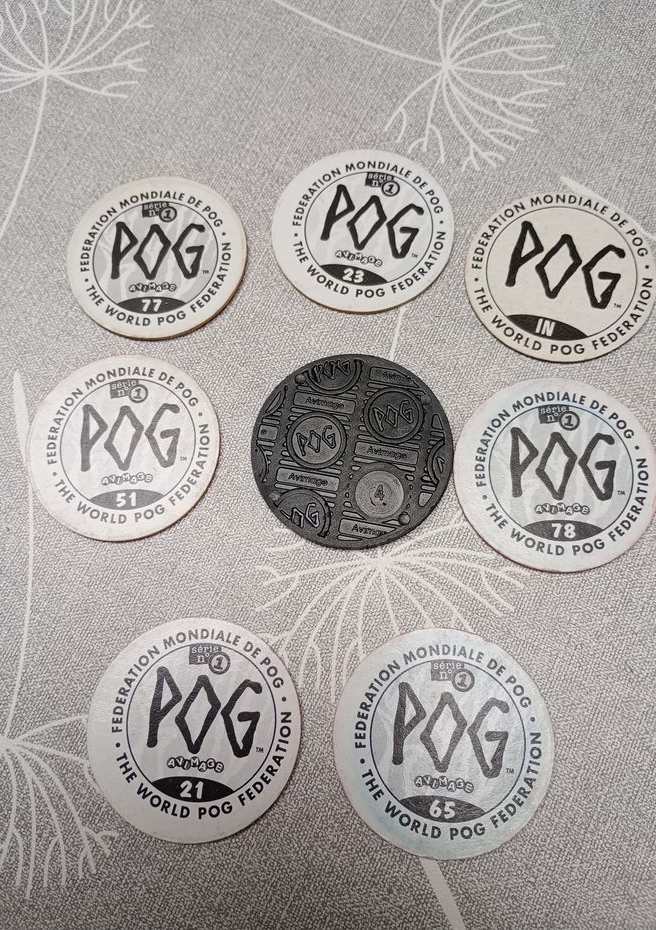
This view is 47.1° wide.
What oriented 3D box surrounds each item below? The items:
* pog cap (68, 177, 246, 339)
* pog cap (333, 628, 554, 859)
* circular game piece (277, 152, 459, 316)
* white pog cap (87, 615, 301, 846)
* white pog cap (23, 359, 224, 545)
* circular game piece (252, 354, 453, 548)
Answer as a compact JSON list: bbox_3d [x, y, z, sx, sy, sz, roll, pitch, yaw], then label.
[{"bbox_3d":[-0.039,-0.048,0.172,0.041,0.001,0.041,-1,75,3],"label":"pog cap"},{"bbox_3d":[0.022,0.052,0.142,0.041,0.001,0.041,5,75,4],"label":"pog cap"},{"bbox_3d":[0.008,-0.053,0.171,0.041,0.001,0.041,-1,75,3],"label":"circular game piece"},{"bbox_3d":[-0.026,0.050,0.145,0.041,0.001,0.041,-1,75,3],"label":"white pog cap"},{"bbox_3d":[-0.043,-0.004,0.160,0.041,0.001,0.041,-5,75,2],"label":"white pog cap"},{"bbox_3d":[0.005,-0.003,0.157,0.042,0.003,0.042,-1,75,3],"label":"circular game piece"}]

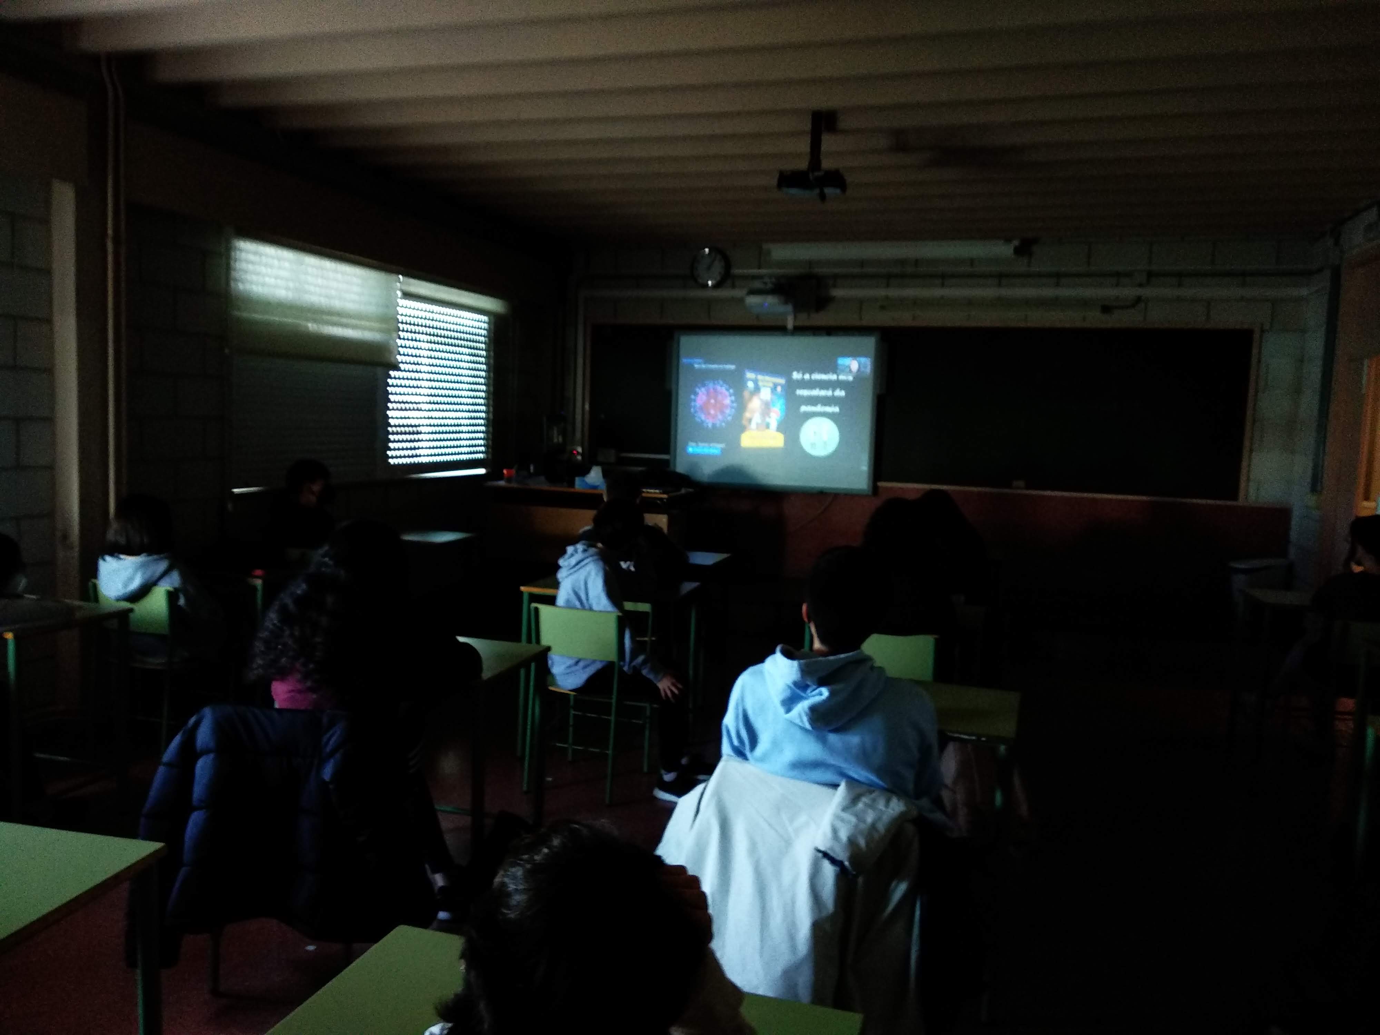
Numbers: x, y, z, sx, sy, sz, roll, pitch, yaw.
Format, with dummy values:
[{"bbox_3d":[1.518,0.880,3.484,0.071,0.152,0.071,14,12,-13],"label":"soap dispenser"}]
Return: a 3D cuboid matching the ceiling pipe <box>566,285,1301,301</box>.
[{"bbox_3d":[1.624,-1.682,7.713,5.350,0.085,0.080,4,6,18],"label":"ceiling pipe"}]

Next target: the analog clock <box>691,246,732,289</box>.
[{"bbox_3d":[0.167,-1.966,8.151,0.320,0.320,0.050,4,6,18],"label":"analog clock"}]

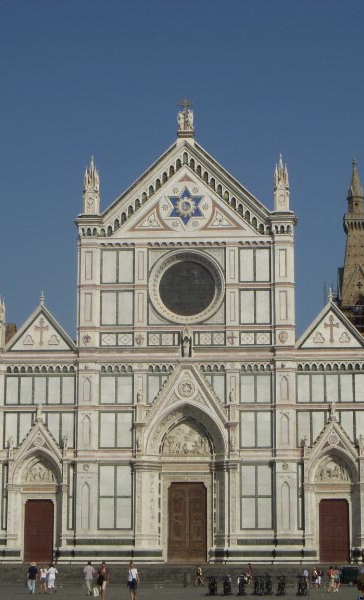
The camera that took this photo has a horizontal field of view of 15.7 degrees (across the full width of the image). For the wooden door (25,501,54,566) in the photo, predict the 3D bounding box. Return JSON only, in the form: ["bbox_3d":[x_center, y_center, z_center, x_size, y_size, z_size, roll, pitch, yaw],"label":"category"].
[{"bbox_3d":[-14.534,23.736,134.549,3.075,6.433,0.300,0,-12,2],"label":"wooden door"}]

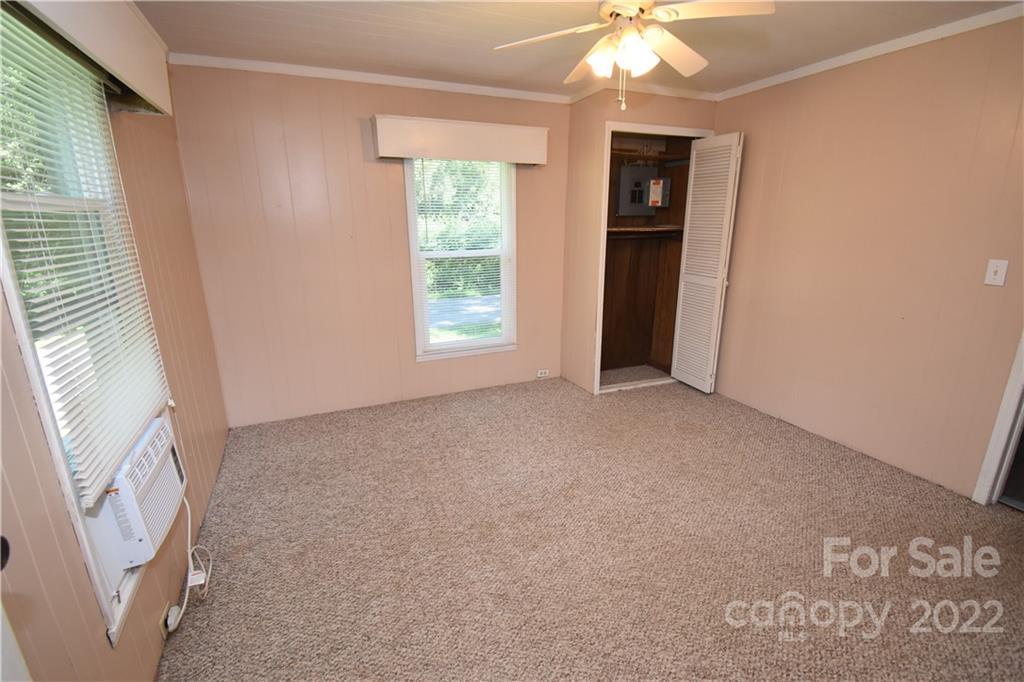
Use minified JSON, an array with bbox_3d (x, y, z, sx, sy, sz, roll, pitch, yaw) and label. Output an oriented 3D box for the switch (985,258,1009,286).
[{"bbox_3d":[2.406,-0.341,2.120,0.014,0.115,0.070,-8,17,-25],"label":"switch"}]

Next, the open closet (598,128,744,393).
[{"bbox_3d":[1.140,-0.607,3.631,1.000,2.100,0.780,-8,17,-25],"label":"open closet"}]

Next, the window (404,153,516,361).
[{"bbox_3d":[-0.368,-0.640,3.420,0.870,1.520,0.060,-8,17,-25],"label":"window"}]

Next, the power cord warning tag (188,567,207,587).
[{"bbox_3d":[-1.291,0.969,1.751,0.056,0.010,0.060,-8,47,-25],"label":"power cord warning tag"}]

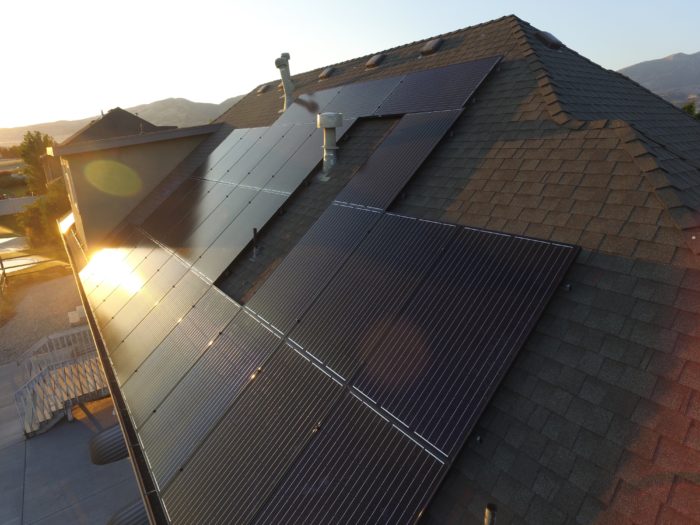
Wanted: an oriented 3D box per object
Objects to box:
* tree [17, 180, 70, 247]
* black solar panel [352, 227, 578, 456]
[{"bbox_3d":[-20.263,-3.051,26.400,4.000,4.500,4.000,-12,20,-36],"label":"tree"},{"bbox_3d":[0.796,0.434,2.984,0.992,0.045,1.645,20,67,50],"label":"black solar panel"}]

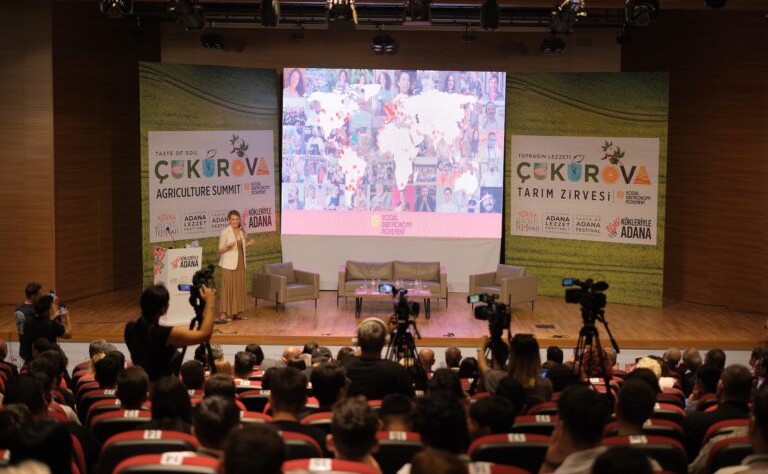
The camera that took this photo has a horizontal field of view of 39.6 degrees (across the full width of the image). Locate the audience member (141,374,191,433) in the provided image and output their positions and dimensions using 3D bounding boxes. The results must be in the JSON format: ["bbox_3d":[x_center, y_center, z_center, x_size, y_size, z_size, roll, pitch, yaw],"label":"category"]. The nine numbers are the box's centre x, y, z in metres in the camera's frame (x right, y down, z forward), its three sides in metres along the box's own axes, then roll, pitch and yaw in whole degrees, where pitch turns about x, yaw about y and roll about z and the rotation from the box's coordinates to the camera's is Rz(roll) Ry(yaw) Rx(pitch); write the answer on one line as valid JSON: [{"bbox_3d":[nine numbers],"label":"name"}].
[{"bbox_3d":[-1.089,1.244,5.523,0.500,1.180,0.760,1,6,0],"label":"audience member"}]

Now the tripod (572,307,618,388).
[{"bbox_3d":[1.519,1.274,7.876,0.700,1.520,0.680,-1,5,-24],"label":"tripod"}]

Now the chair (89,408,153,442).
[{"bbox_3d":[-1.359,1.384,5.993,0.540,0.950,0.620,1,5,0],"label":"chair"}]

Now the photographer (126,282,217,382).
[{"bbox_3d":[-1.614,1.169,7.971,0.600,1.639,0.520,3,5,24],"label":"photographer"}]

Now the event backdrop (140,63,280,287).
[{"bbox_3d":[-2.914,-0.907,18.260,2.670,3.970,0.120,-4,8,-38],"label":"event backdrop"}]

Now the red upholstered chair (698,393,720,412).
[{"bbox_3d":[2.543,1.602,8.261,0.550,0.950,0.640,0,6,-3],"label":"red upholstered chair"}]

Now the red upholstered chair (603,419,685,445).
[{"bbox_3d":[1.472,1.478,6.409,0.550,0.950,0.640,1,6,-2],"label":"red upholstered chair"}]

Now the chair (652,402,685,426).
[{"bbox_3d":[1.657,1.495,6.920,0.540,0.950,0.620,1,5,0],"label":"chair"}]

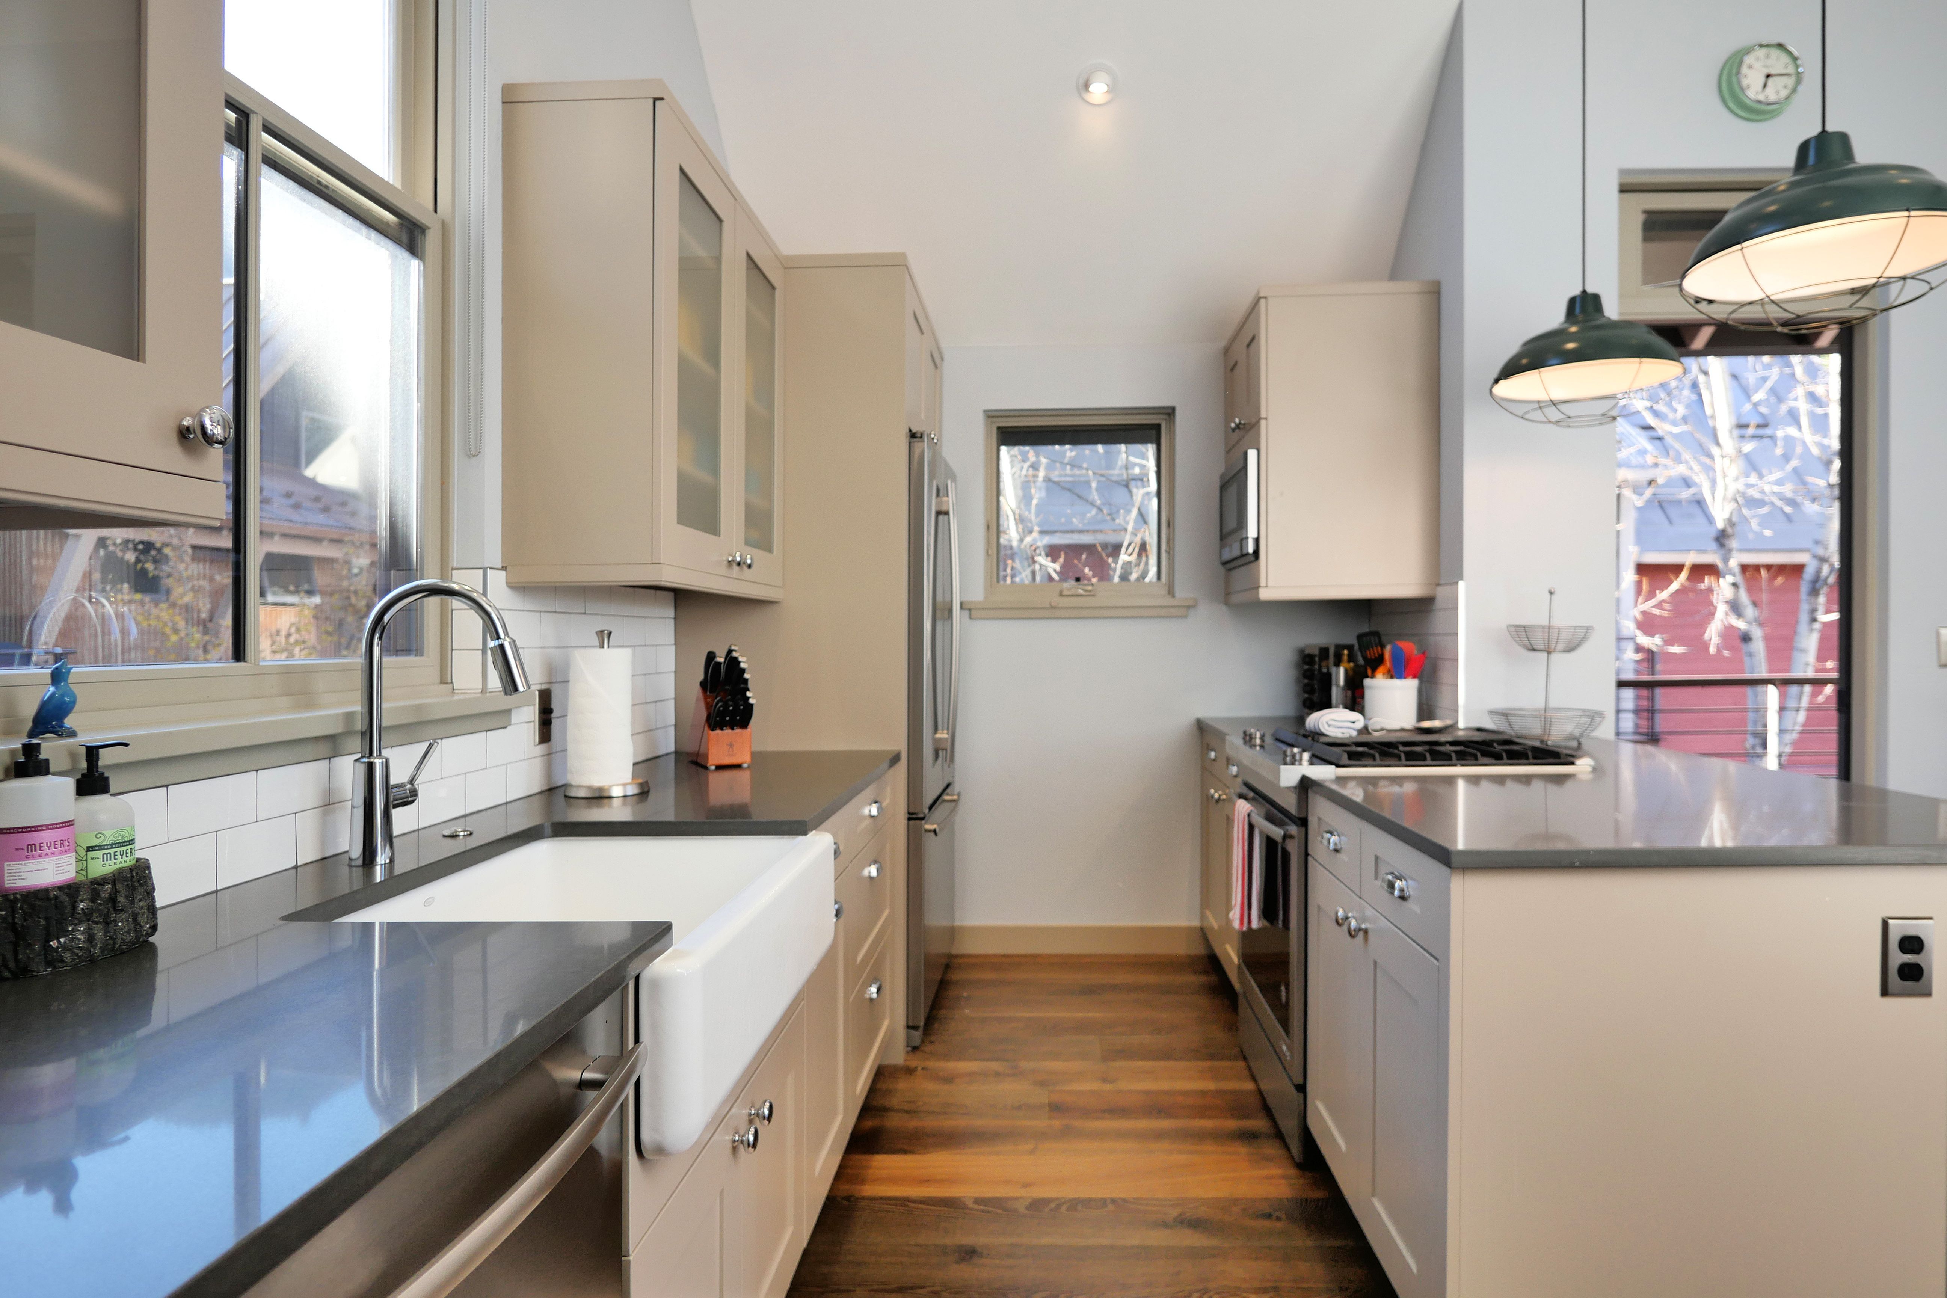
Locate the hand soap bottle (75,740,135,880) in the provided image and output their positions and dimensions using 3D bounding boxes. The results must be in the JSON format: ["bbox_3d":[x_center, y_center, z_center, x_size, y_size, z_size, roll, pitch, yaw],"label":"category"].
[{"bbox_3d":[-0.931,0.195,1.034,0.074,0.195,0.065,0,0,8],"label":"hand soap bottle"}]

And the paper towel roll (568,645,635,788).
[{"bbox_3d":[-0.797,0.147,2.087,0.142,0.285,0.142,0,1,4],"label":"paper towel roll"}]

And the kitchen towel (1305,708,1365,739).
[{"bbox_3d":[1.191,0.245,3.252,0.154,0.093,0.224,0,0,4],"label":"kitchen towel"}]

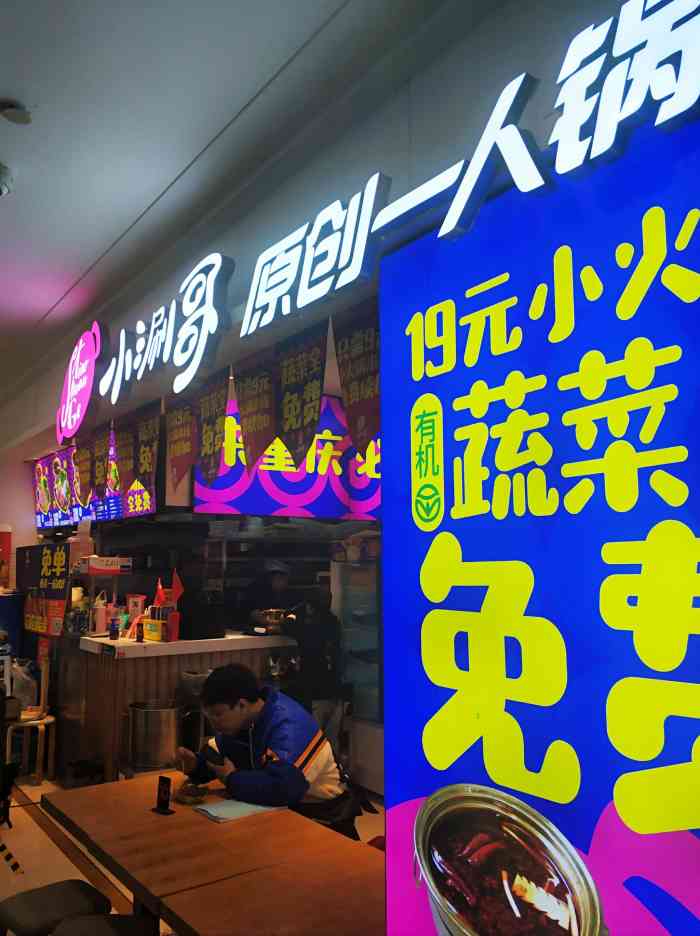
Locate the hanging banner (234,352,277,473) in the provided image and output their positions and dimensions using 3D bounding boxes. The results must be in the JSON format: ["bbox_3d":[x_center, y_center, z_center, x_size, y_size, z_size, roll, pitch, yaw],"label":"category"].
[{"bbox_3d":[-0.367,-0.200,2.720,0.015,0.465,0.345,6,-10,-36],"label":"hanging banner"}]

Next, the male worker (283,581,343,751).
[{"bbox_3d":[-0.300,1.571,5.220,0.400,1.600,0.470,2,-8,-19],"label":"male worker"}]

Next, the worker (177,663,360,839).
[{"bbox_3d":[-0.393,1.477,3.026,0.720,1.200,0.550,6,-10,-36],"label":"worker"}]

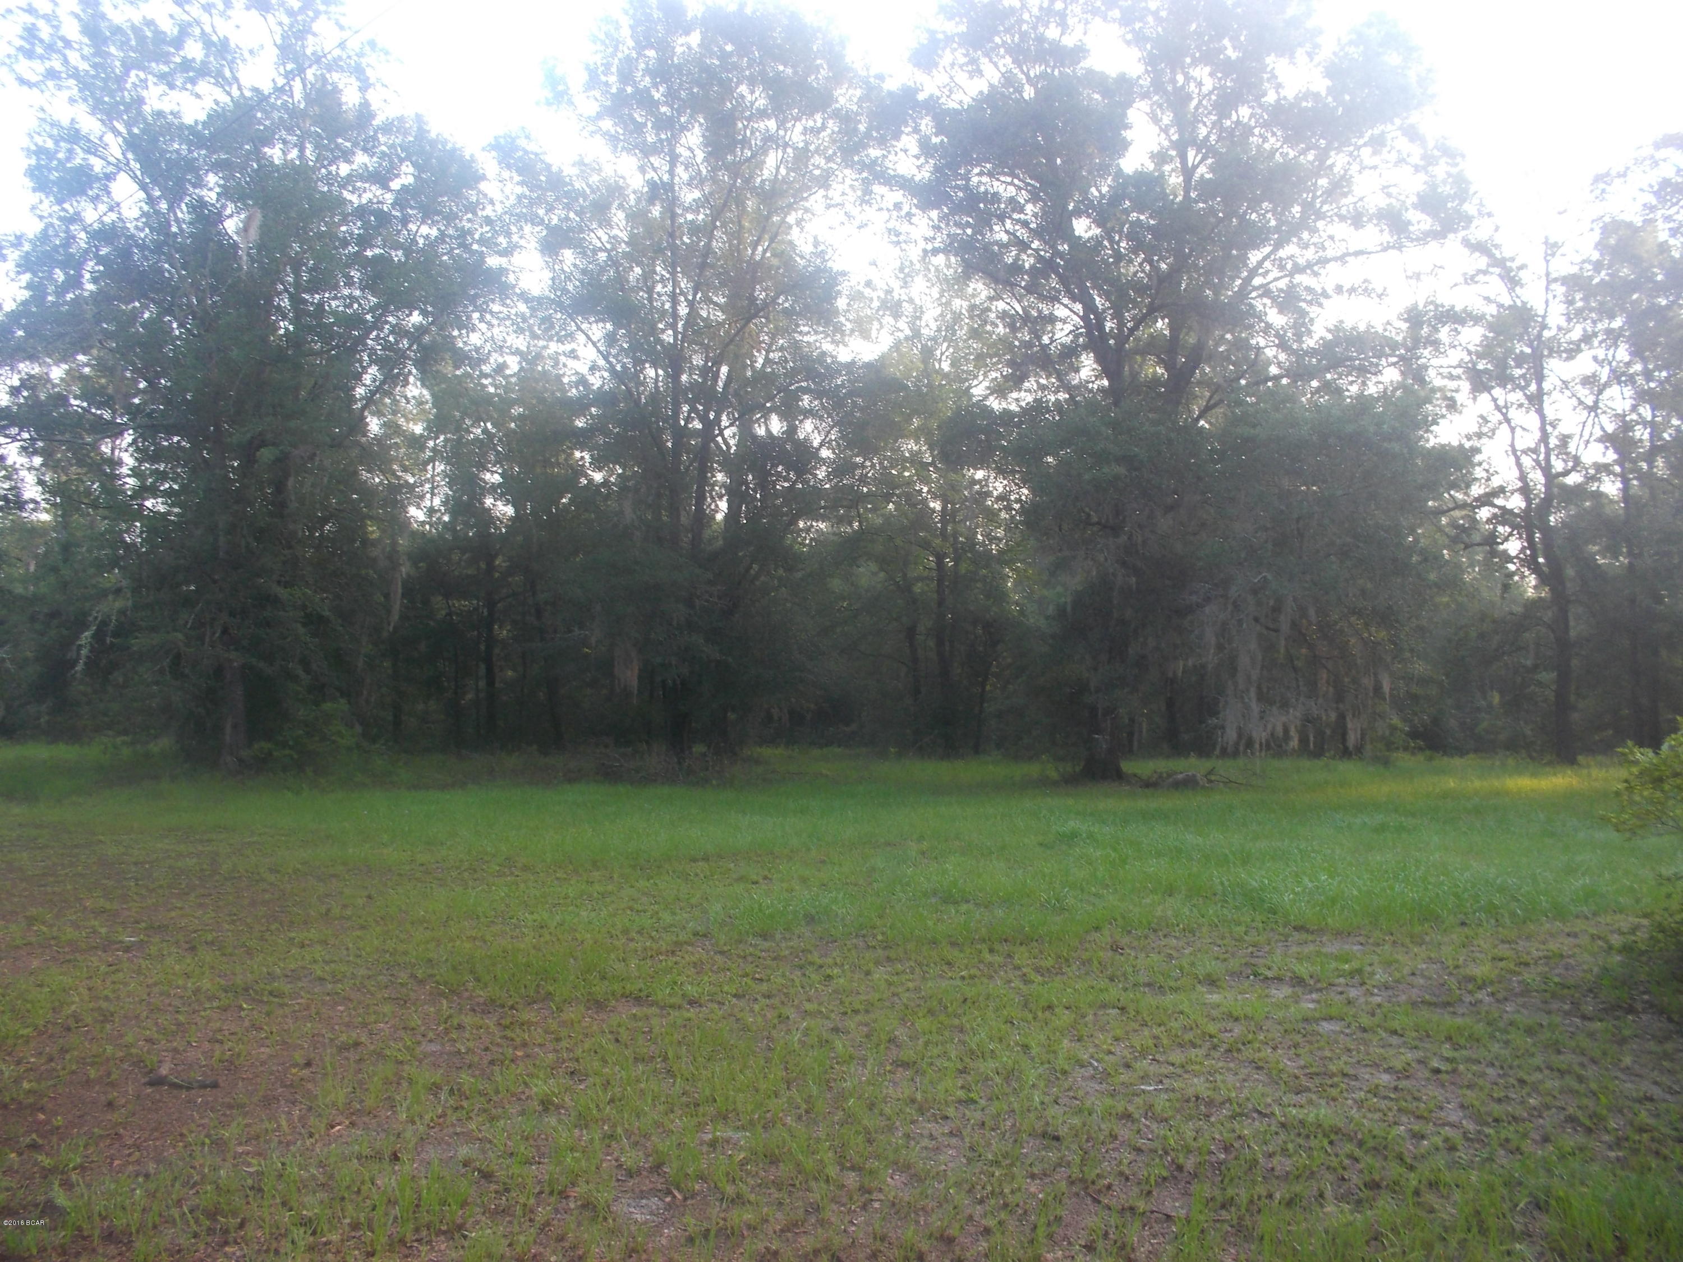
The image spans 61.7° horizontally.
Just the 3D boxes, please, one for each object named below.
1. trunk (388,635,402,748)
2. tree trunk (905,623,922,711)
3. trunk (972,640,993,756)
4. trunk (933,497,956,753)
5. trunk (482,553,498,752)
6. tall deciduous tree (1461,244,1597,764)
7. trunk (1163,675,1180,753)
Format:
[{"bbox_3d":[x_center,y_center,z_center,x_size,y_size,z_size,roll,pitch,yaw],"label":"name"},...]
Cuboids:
[{"bbox_3d":[-13.267,1.738,41.966,0.431,3.285,0.400,0,-3,0],"label":"trunk"},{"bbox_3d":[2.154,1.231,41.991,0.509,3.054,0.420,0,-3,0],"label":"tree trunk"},{"bbox_3d":[4.006,1.897,39.955,0.597,3.313,0.360,0,-3,0],"label":"trunk"},{"bbox_3d":[3.006,-0.170,41.059,0.688,7.477,0.500,0,-3,0],"label":"trunk"},{"bbox_3d":[-10.484,0.499,42.027,0.470,5.844,0.420,0,-3,0],"label":"trunk"},{"bbox_3d":[17.661,-3.321,36.210,3.458,13.450,3.200,0,-3,0],"label":"tall deciduous tree"},{"bbox_3d":[9.581,2.384,40.932,0.497,2.287,0.420,0,-3,0],"label":"trunk"}]

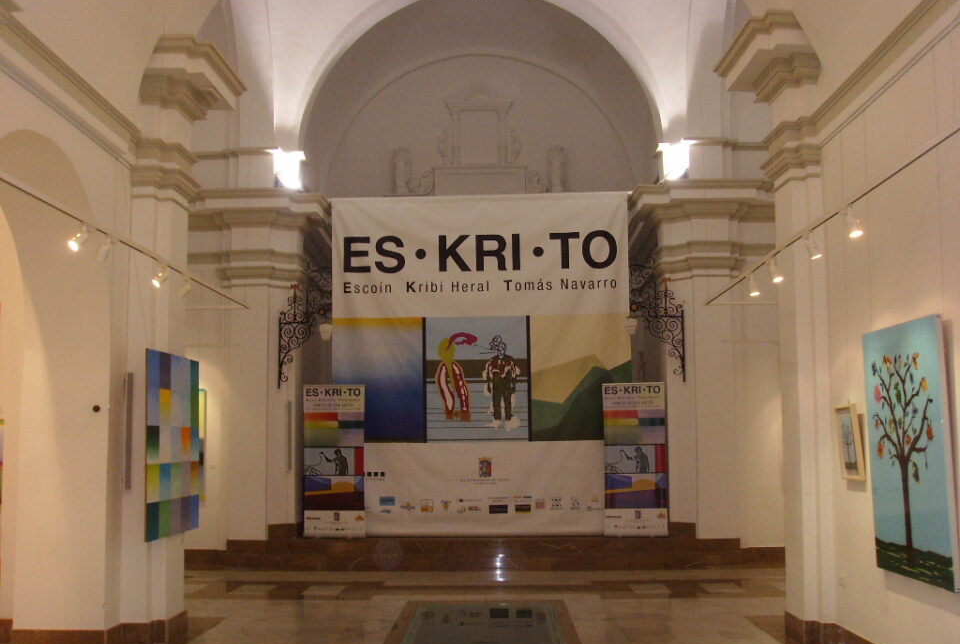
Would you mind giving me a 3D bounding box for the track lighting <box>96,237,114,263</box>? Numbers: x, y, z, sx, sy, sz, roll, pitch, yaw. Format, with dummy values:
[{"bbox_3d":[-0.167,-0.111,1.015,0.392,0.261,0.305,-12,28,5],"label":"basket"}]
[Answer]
[{"bbox_3d":[-2.482,-0.481,7.170,0.110,0.165,0.085,1,-6,-14],"label":"track lighting"}]

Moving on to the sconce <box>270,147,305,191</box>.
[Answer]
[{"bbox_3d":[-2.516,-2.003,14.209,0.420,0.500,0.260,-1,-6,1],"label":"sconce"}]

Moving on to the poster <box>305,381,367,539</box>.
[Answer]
[{"bbox_3d":[-1.931,1.837,14.326,0.825,2.020,0.160,-1,-6,1],"label":"poster"}]

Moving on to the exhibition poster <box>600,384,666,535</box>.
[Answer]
[{"bbox_3d":[2.046,1.807,14.250,0.835,2.020,0.160,-1,-6,1],"label":"exhibition poster"}]

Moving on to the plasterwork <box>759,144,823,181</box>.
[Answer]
[{"bbox_3d":[2.557,-1.263,8.846,0.291,0.181,0.844,-1,-6,1],"label":"plasterwork"}]

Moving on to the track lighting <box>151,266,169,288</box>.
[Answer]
[{"bbox_3d":[-2.460,-0.342,8.300,0.085,0.160,0.115,-6,-9,42],"label":"track lighting"}]

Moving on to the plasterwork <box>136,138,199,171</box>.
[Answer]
[{"bbox_3d":[-2.616,-1.343,9.090,0.312,0.181,0.784,-1,-6,1],"label":"plasterwork"}]

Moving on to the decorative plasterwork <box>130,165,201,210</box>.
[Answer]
[{"bbox_3d":[-2.629,-1.099,9.059,0.362,0.251,0.834,-1,-6,1],"label":"decorative plasterwork"}]

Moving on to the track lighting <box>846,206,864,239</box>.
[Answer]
[{"bbox_3d":[2.307,-0.611,6.646,0.085,0.185,0.095,3,-7,-32],"label":"track lighting"}]

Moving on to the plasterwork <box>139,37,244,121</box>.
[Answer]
[{"bbox_3d":[-2.423,-1.960,9.104,0.573,0.402,1.367,-1,-6,1],"label":"plasterwork"}]

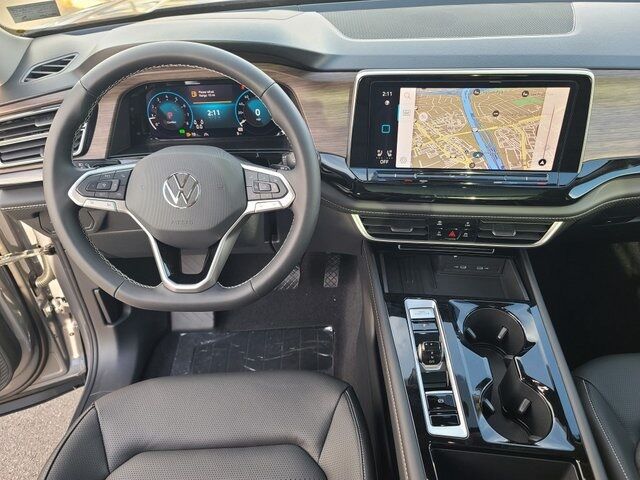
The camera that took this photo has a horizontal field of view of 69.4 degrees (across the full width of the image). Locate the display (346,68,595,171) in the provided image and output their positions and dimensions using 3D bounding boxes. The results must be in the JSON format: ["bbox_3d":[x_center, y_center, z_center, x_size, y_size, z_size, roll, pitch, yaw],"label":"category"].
[{"bbox_3d":[0.224,-0.180,0.716,0.345,0.157,0.030,2,28,8],"label":"display"}]

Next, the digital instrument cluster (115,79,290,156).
[{"bbox_3d":[-0.184,-0.208,0.795,0.290,0.122,0.050,0,20,0],"label":"digital instrument cluster"}]

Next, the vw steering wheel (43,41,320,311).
[{"bbox_3d":[-0.184,-0.079,0.638,0.370,0.360,0.085,0,12,0],"label":"vw steering wheel"}]

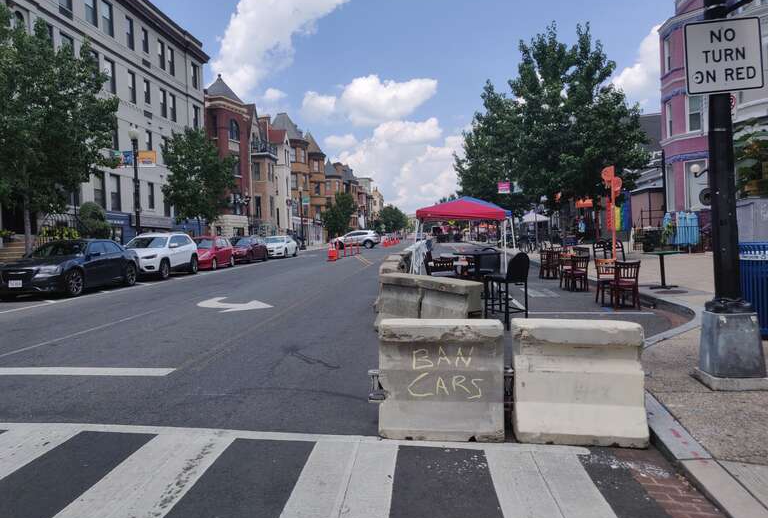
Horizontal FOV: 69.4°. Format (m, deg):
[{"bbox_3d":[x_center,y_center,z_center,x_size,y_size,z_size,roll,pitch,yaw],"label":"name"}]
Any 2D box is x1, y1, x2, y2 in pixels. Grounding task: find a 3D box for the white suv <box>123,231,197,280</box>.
[{"bbox_3d":[-8.750,-0.170,21.700,1.860,1.660,4.630,-2,2,3],"label":"white suv"}]

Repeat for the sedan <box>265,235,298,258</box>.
[{"bbox_3d":[-7.404,-0.864,39.300,1.850,1.475,4.750,-2,2,4],"label":"sedan"}]

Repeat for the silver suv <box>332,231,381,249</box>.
[{"bbox_3d":[-2.470,-1.790,51.800,4.420,1.650,1.840,-1,2,6],"label":"silver suv"}]

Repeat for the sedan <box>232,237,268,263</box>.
[{"bbox_3d":[-7.750,-0.530,30.500,1.830,1.460,4.700,-2,2,3],"label":"sedan"}]

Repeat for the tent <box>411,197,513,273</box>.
[{"bbox_3d":[2.420,-0.570,16.900,3.000,2.650,3.000,-3,1,12],"label":"tent"}]

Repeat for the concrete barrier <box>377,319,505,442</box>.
[{"bbox_3d":[0.490,0.905,4.350,0.940,0.820,0.620,-1,2,13],"label":"concrete barrier"}]

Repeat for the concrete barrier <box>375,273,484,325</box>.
[{"bbox_3d":[0.600,0.723,7.680,0.480,0.835,2.000,-3,2,-31],"label":"concrete barrier"}]

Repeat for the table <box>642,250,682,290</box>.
[{"bbox_3d":[6.136,0.253,12.200,0.660,0.760,0.660,-2,2,-3],"label":"table"}]

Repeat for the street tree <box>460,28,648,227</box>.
[{"bbox_3d":[7.150,-4.900,23.500,8.100,10.300,8.000,-3,1,0],"label":"street tree"}]

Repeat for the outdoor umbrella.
[{"bbox_3d":[11.100,-2.150,41.000,2.200,2.500,2.200,-3,1,0],"label":"outdoor umbrella"}]

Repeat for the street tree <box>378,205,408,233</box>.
[{"bbox_3d":[2.569,-10.141,150.000,8.000,8.700,8.000,-2,2,4],"label":"street tree"}]

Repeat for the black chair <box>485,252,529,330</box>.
[{"bbox_3d":[1.877,0.497,8.534,0.450,1.150,0.500,-3,2,-30],"label":"black chair"}]

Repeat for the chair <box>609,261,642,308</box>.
[{"bbox_3d":[4.522,0.484,10.388,0.440,0.900,0.500,-2,2,7],"label":"chair"}]

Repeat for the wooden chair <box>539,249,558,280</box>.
[{"bbox_3d":[5.340,0.190,18.000,0.450,0.920,0.500,-3,1,-21],"label":"wooden chair"}]

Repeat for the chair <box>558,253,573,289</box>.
[{"bbox_3d":[4.836,0.334,14.338,0.440,0.900,0.500,-2,2,9],"label":"chair"}]

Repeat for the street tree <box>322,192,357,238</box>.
[{"bbox_3d":[-6.017,-5.679,75.000,4.700,6.900,4.700,-2,2,4],"label":"street tree"}]

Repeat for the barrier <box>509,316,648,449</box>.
[{"bbox_3d":[1.422,0.884,4.116,0.881,0.835,0.500,-2,2,11],"label":"barrier"}]

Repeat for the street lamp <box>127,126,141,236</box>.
[{"bbox_3d":[-10.200,-2.530,22.900,0.450,5.900,0.450,-3,1,0],"label":"street lamp"}]

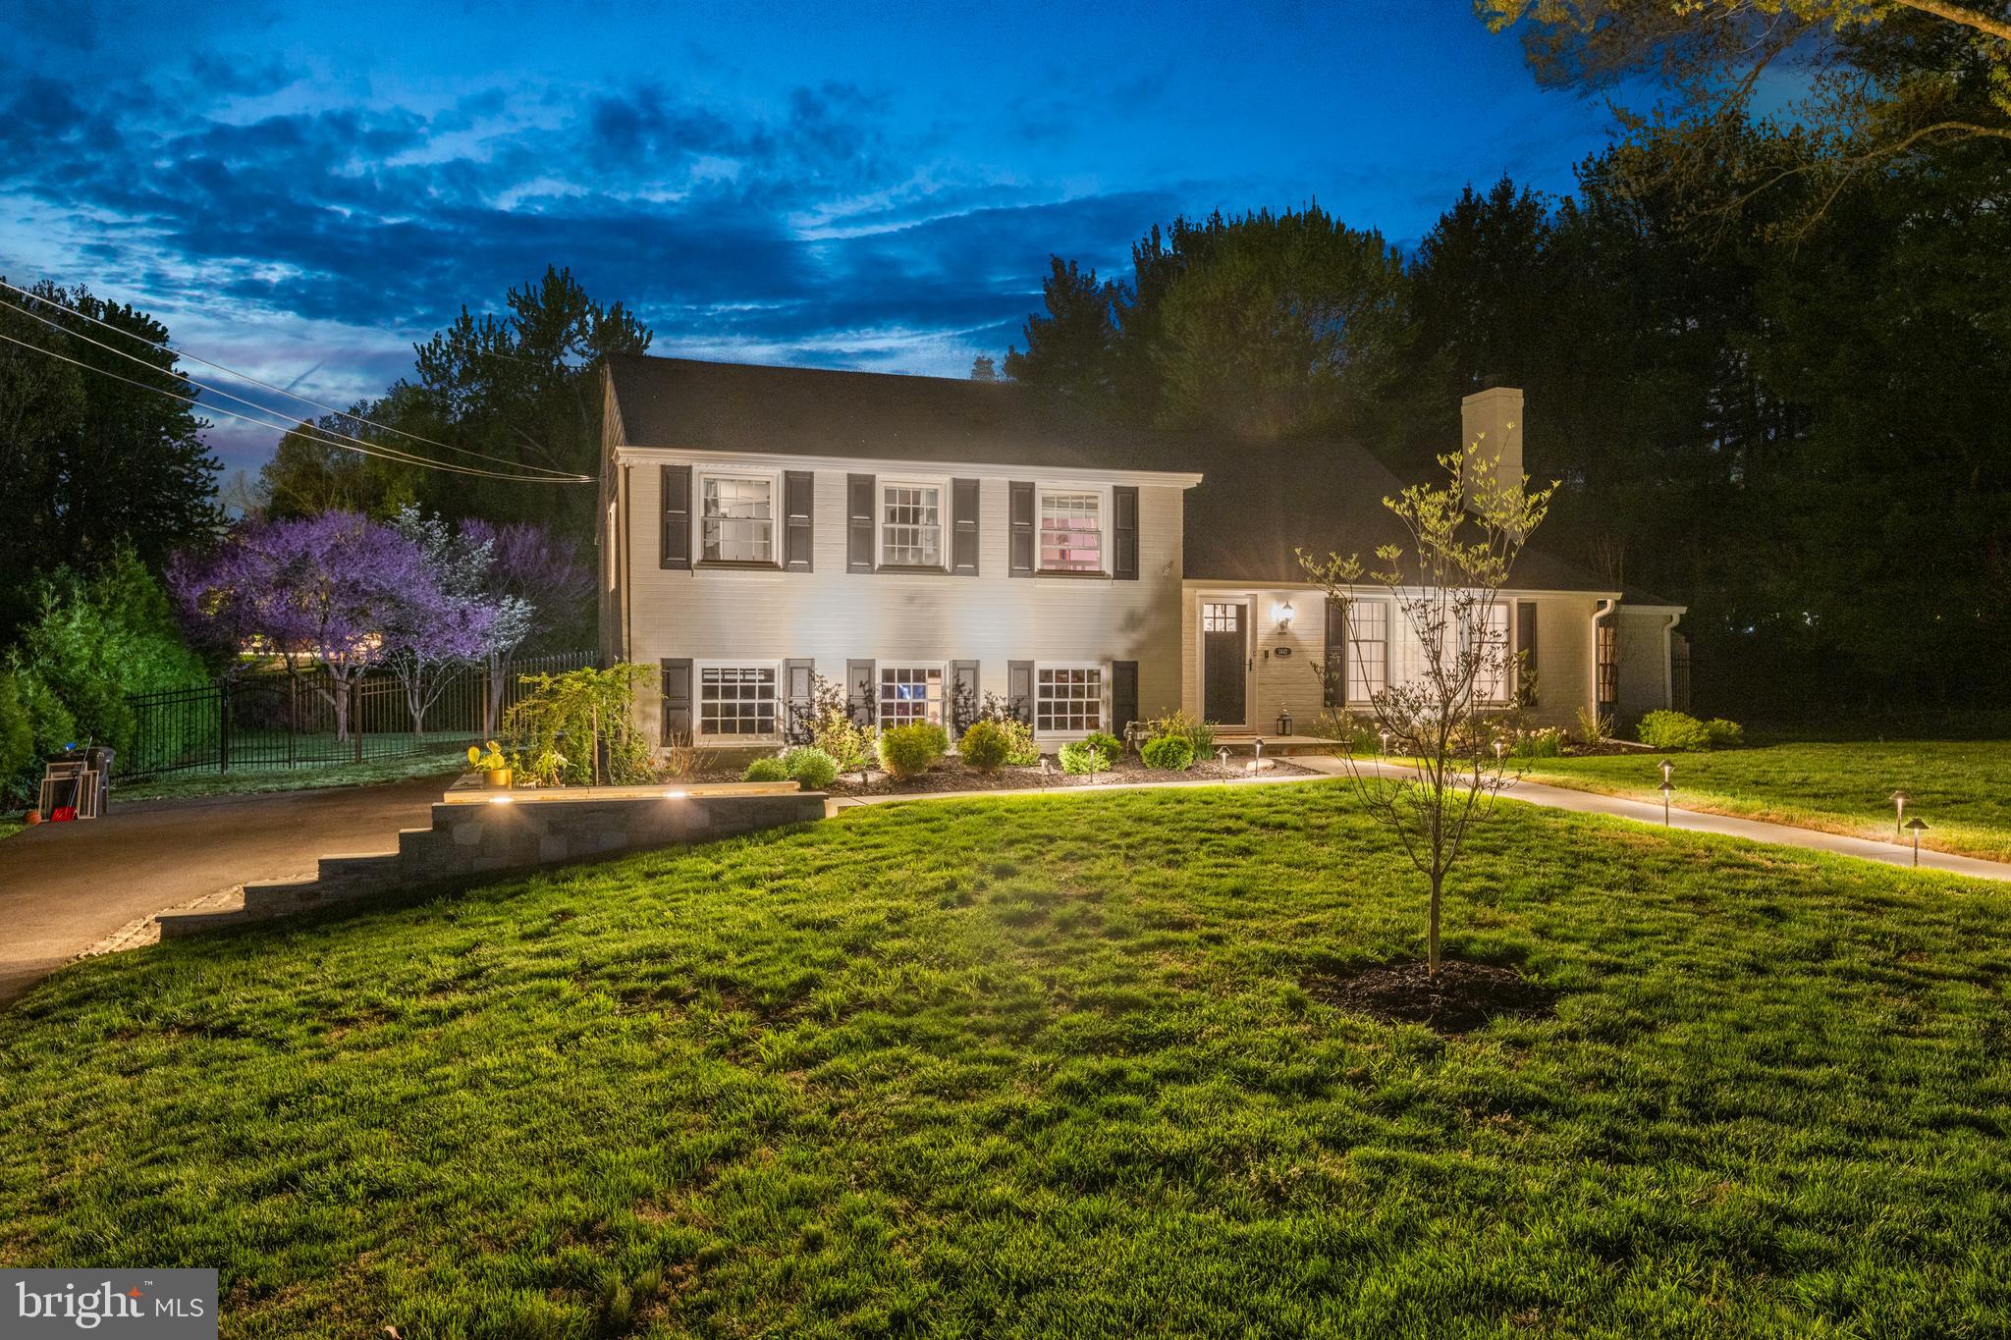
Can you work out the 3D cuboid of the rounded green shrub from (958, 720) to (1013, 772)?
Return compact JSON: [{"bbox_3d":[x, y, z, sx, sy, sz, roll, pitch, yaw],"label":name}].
[{"bbox_3d":[-0.242,0.938,16.500,0.658,0.638,0.640,0,-1,0],"label":"rounded green shrub"}]

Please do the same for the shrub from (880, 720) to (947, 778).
[{"bbox_3d":[-1.109,0.951,15.900,0.820,0.671,0.780,0,-1,0],"label":"shrub"}]

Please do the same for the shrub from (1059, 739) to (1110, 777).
[{"bbox_3d":[0.967,1.083,16.500,0.638,0.426,0.620,0,-1,0],"label":"shrub"}]

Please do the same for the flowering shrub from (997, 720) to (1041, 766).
[{"bbox_3d":[0.149,0.927,17.000,0.598,0.578,0.600,0,-1,0],"label":"flowering shrub"}]

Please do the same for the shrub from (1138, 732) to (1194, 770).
[{"bbox_3d":[2.065,1.042,17.100,0.702,0.481,0.660,0,-1,0],"label":"shrub"}]

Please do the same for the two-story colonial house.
[{"bbox_3d":[2.740,-1.910,23.730,19.300,6.200,9.800,0,-1,-18],"label":"two-story colonial house"}]

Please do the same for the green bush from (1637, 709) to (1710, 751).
[{"bbox_3d":[10.737,0.970,21.500,1.235,0.680,1.100,0,-1,-18],"label":"green bush"}]

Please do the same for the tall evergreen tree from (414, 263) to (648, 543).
[{"bbox_3d":[-14.870,-5.450,42.000,7.500,14.300,7.200,0,-1,-18],"label":"tall evergreen tree"}]

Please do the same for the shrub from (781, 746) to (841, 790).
[{"bbox_3d":[-2.175,1.092,14.900,0.664,0.507,0.650,0,-1,-18],"label":"shrub"}]

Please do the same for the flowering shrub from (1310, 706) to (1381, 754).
[{"bbox_3d":[4.975,0.885,19.600,1.011,0.666,0.850,0,-1,-18],"label":"flowering shrub"}]

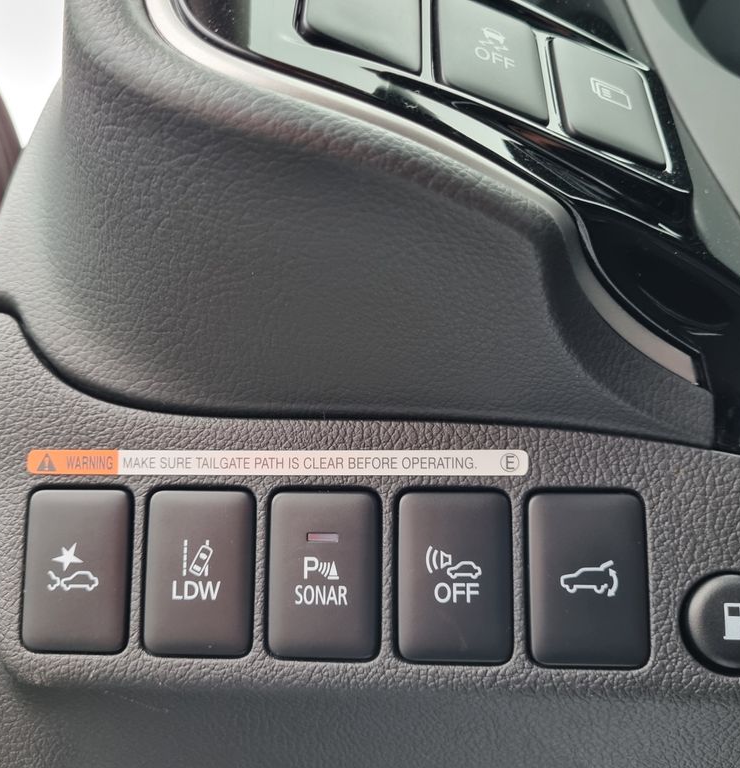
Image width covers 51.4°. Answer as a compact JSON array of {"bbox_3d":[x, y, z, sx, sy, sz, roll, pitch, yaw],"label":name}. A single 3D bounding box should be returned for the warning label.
[{"bbox_3d":[-0.020,0.016,0.152,0.101,0.005,0.001,0,-7,5],"label":"warning label"}]

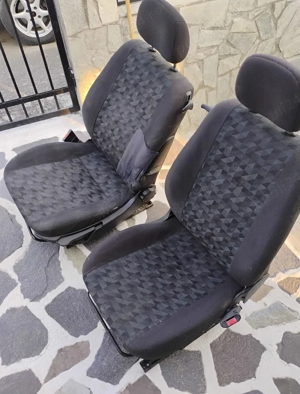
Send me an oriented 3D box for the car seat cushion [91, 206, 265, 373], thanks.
[{"bbox_3d":[0.073,0.392,1.414,0.596,0.291,0.502,-28,53,-20],"label":"car seat cushion"}]

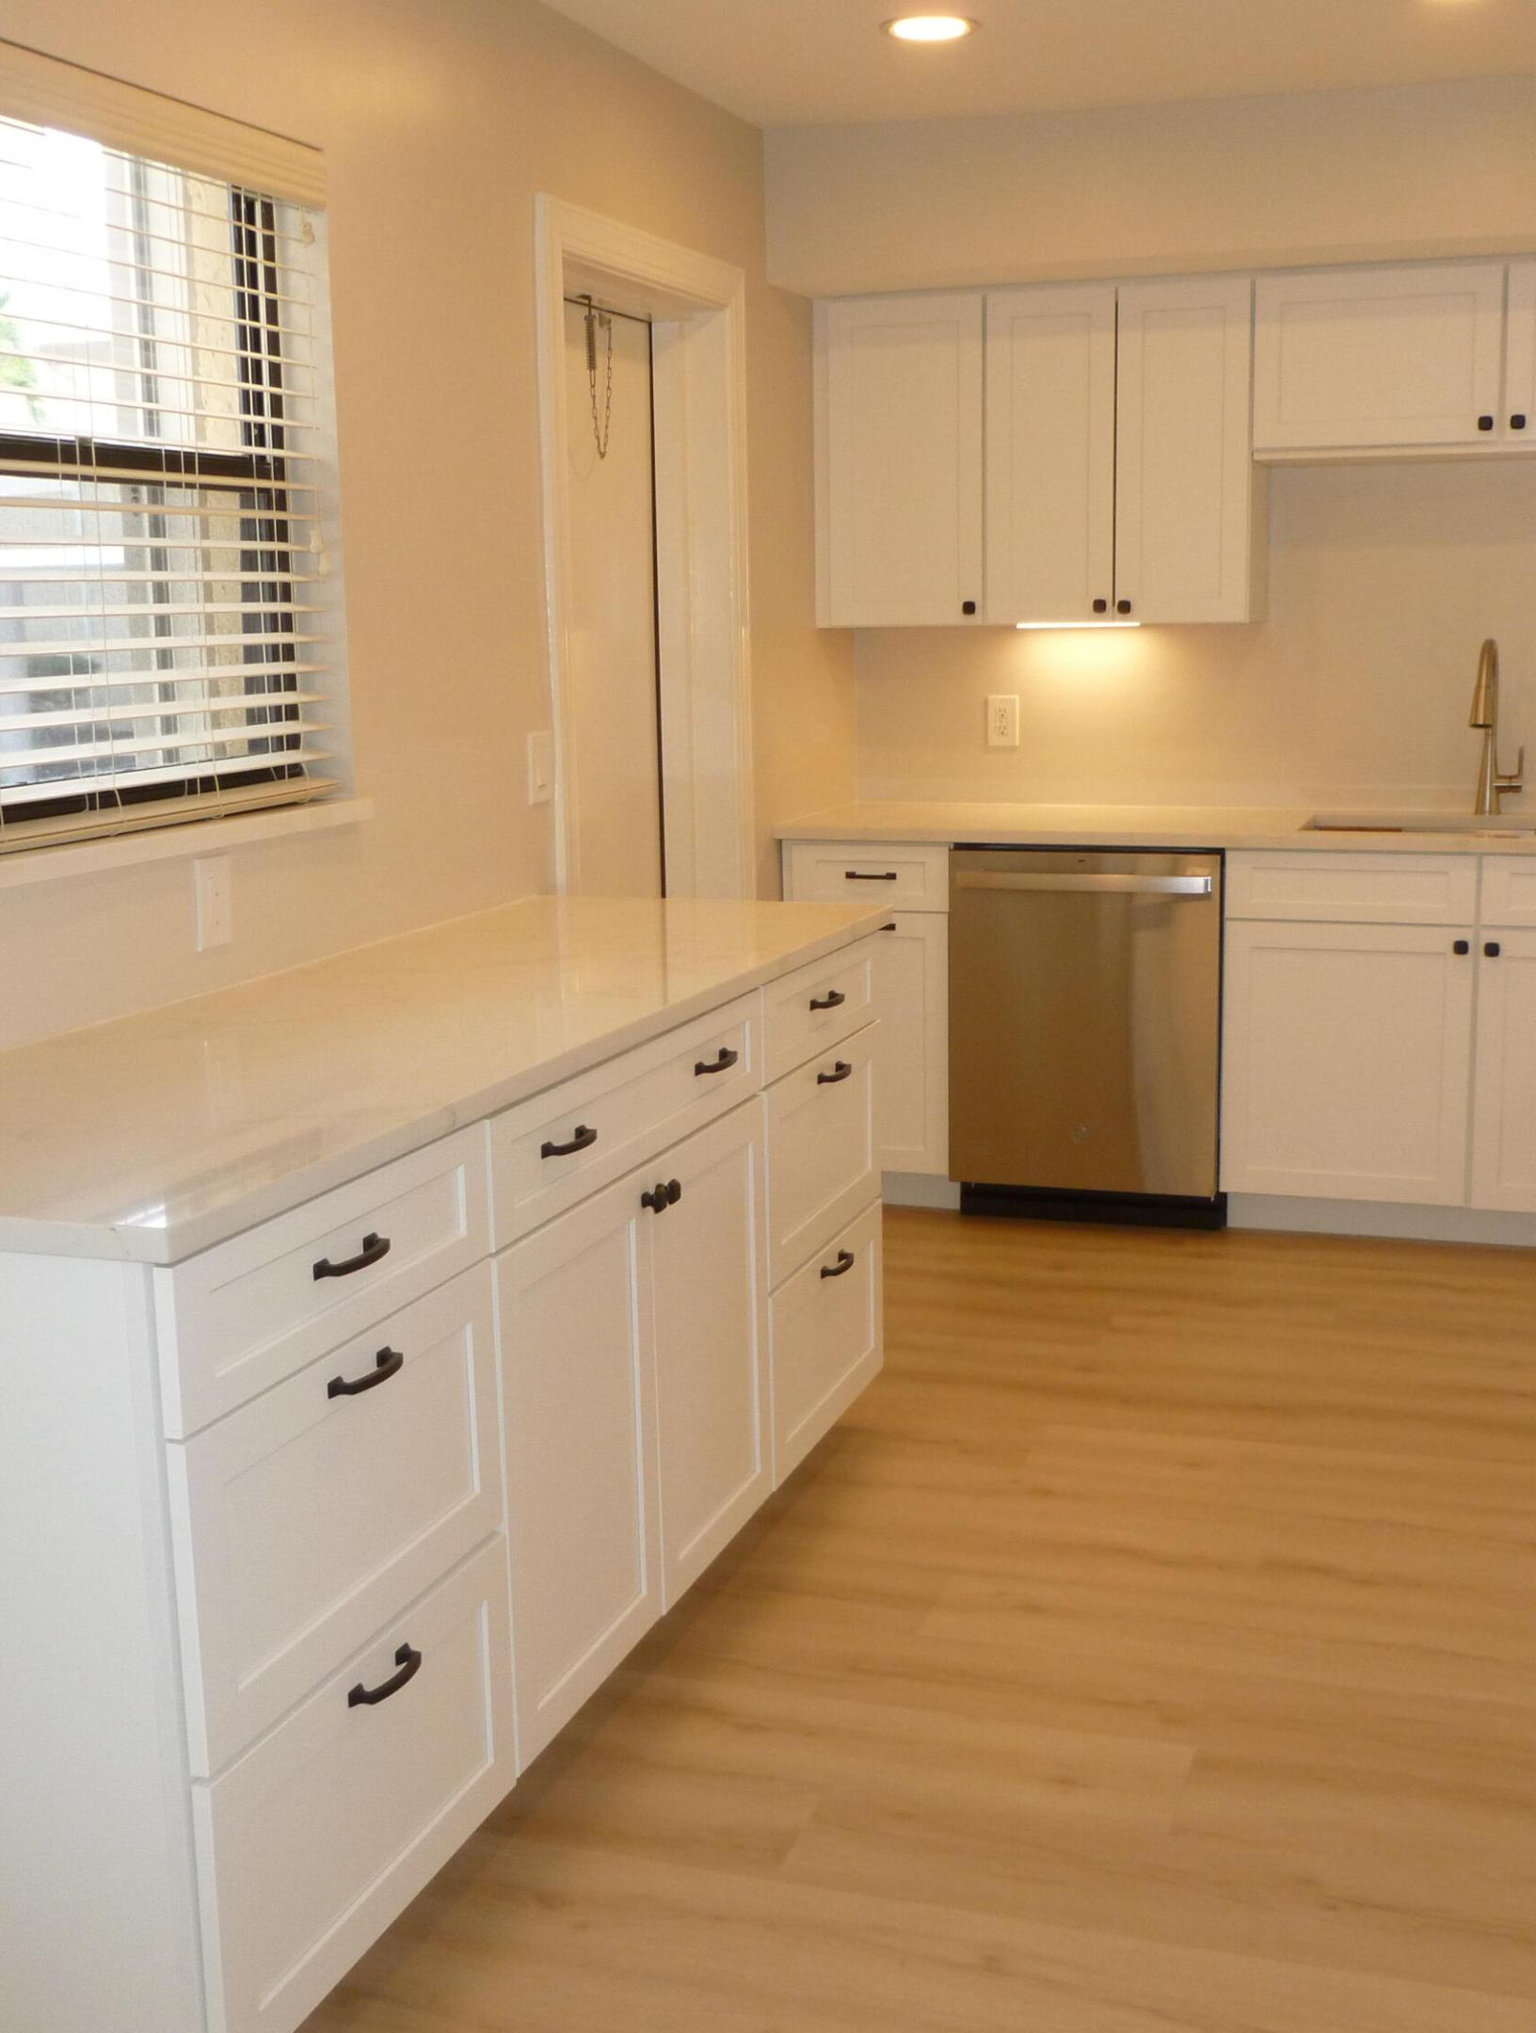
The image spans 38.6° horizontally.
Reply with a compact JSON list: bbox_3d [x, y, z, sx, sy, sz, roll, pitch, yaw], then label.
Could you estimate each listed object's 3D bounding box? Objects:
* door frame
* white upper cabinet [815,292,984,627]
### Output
[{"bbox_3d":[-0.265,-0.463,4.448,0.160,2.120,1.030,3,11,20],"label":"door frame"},{"bbox_3d":[0.356,-1.320,5.279,0.405,0.757,0.325,2,11,17],"label":"white upper cabinet"}]

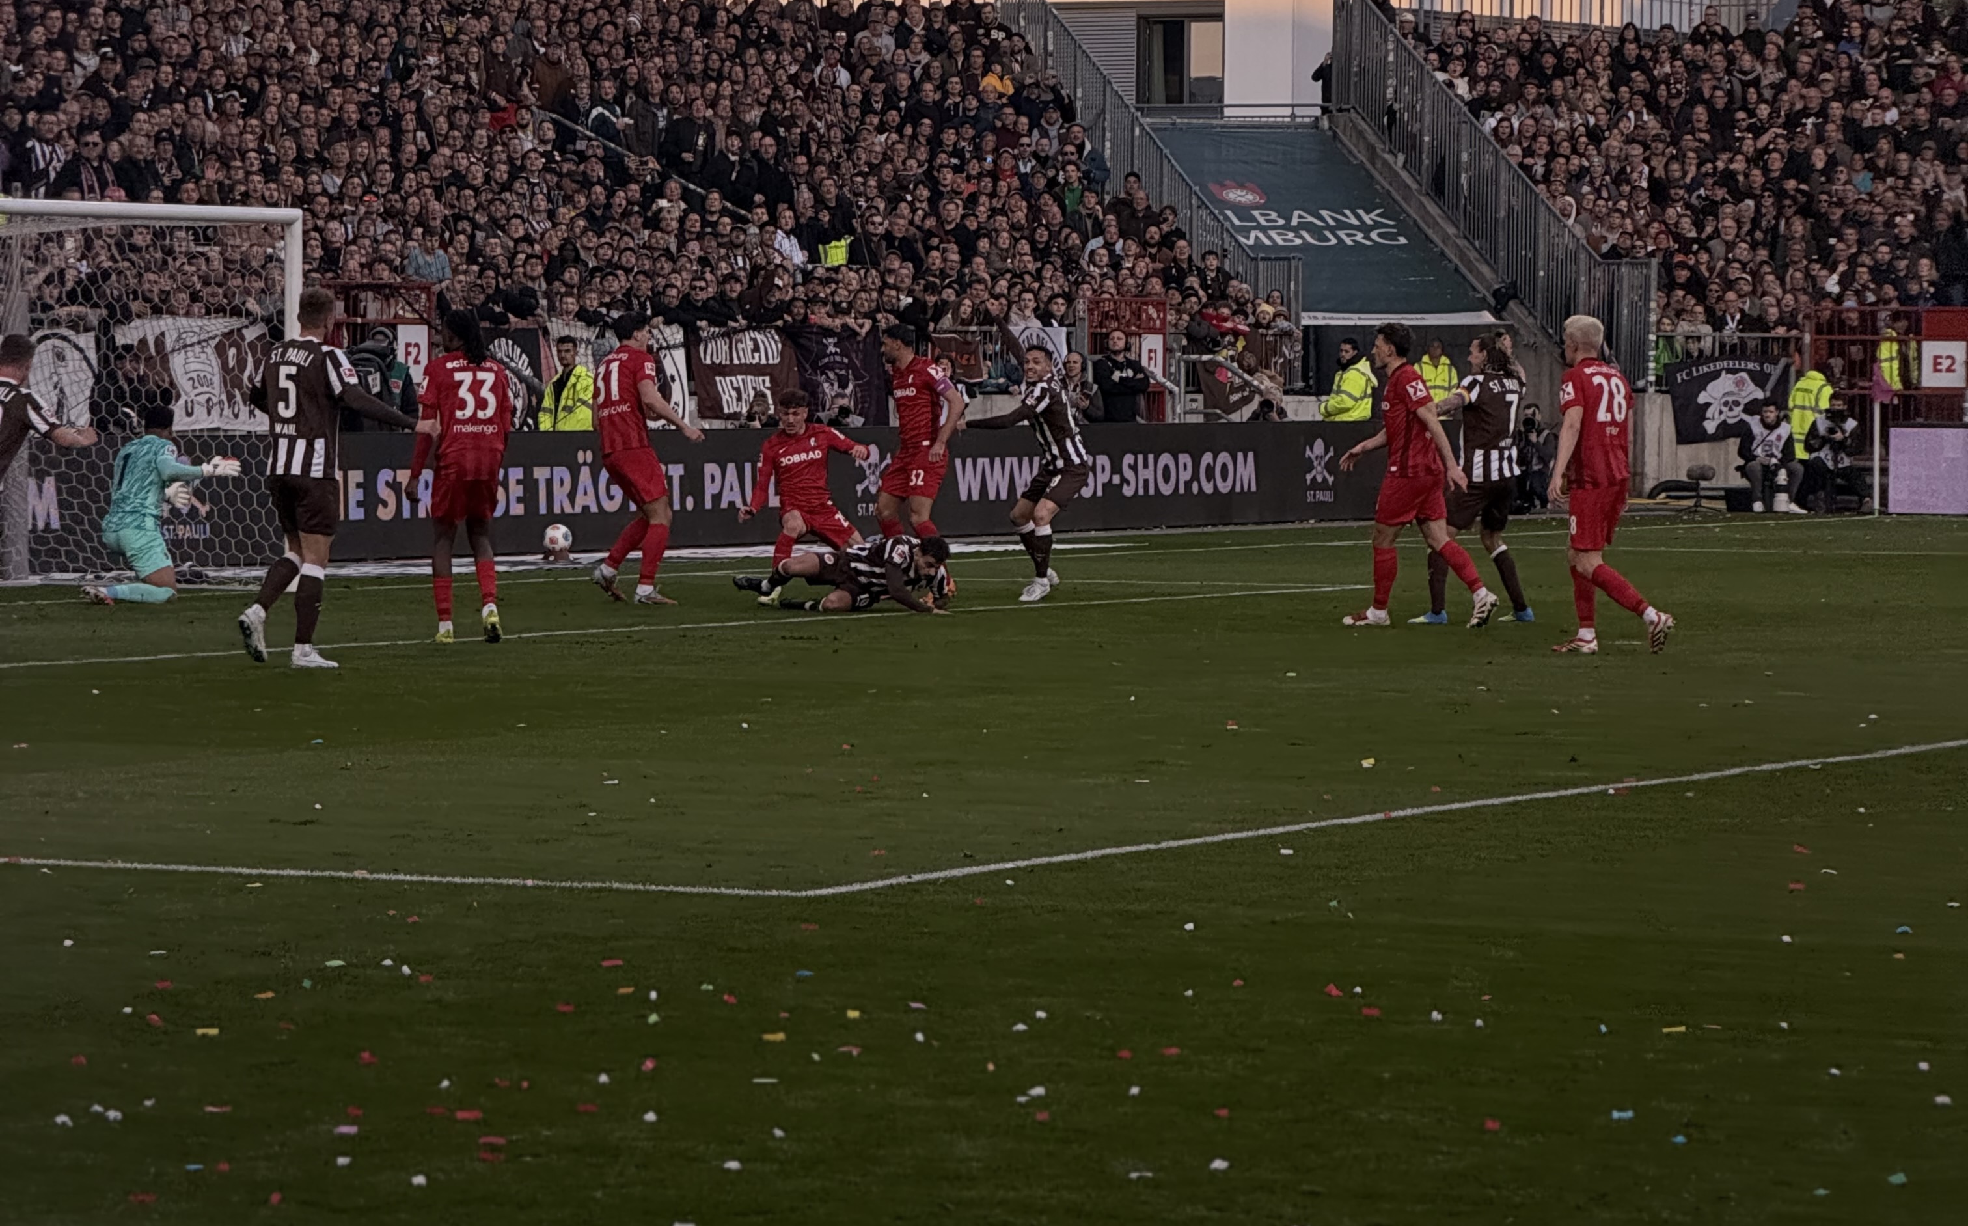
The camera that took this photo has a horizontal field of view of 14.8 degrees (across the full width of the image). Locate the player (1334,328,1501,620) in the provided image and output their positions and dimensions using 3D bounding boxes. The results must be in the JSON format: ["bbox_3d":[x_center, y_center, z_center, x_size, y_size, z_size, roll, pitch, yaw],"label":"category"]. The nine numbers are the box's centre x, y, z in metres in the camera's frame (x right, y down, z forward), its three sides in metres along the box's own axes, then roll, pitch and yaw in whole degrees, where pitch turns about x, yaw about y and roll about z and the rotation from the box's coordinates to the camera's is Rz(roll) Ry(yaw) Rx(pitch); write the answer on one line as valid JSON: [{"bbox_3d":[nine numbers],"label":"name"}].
[{"bbox_3d":[2.558,-0.842,45.071,0.920,1.820,0.580,0,2,-7],"label":"player"}]

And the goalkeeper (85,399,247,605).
[{"bbox_3d":[-5.216,-0.703,48.279,0.950,1.280,0.620,-1,2,-28],"label":"goalkeeper"}]

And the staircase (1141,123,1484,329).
[{"bbox_3d":[3.353,-4.716,90.846,3.800,2.386,5.244,0,2,-18],"label":"staircase"}]

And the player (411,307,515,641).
[{"bbox_3d":[-2.851,-0.759,41.770,0.600,1.830,0.520,0,2,-9],"label":"player"}]

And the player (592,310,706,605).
[{"bbox_3d":[-2.159,-0.987,48.270,0.660,1.870,0.580,-1,2,-30],"label":"player"}]

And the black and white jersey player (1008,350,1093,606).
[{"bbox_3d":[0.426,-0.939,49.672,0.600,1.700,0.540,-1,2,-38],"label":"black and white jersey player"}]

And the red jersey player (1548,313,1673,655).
[{"bbox_3d":[3.385,-0.728,41.170,0.650,1.850,0.560,2,3,44],"label":"red jersey player"}]

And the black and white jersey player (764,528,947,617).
[{"bbox_3d":[-0.818,-0.289,47.692,1.350,0.530,0.700,0,2,0],"label":"black and white jersey player"}]

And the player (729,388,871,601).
[{"bbox_3d":[-1.178,-0.782,49.277,0.850,1.400,0.750,0,2,9],"label":"player"}]

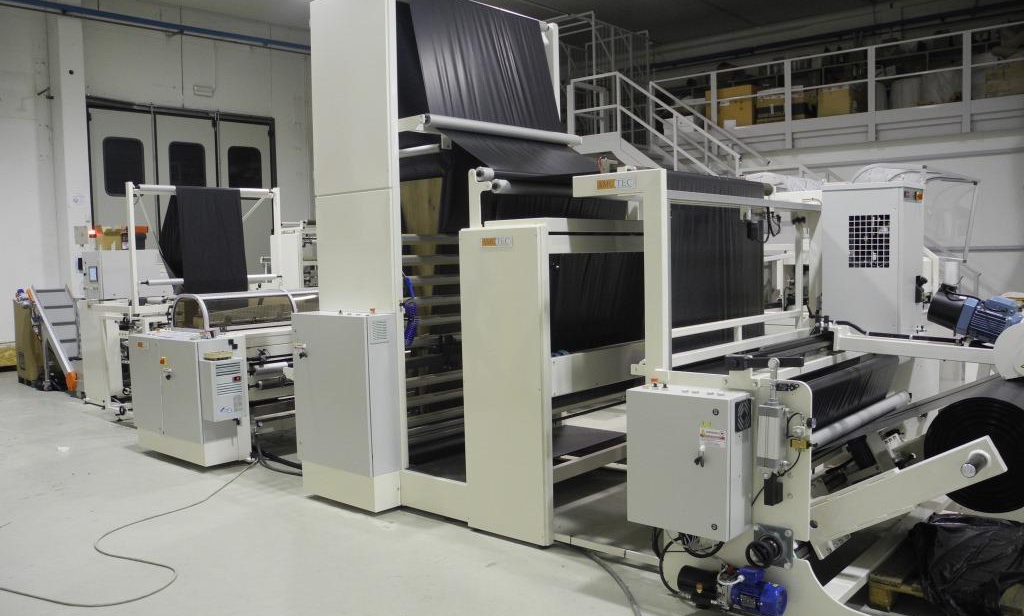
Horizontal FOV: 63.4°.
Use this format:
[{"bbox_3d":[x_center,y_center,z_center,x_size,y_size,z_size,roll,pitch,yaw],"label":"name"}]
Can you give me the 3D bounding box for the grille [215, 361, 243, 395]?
[{"bbox_3d":[-2.223,0.558,6.513,0.020,0.255,0.222,2,5,41],"label":"grille"}]

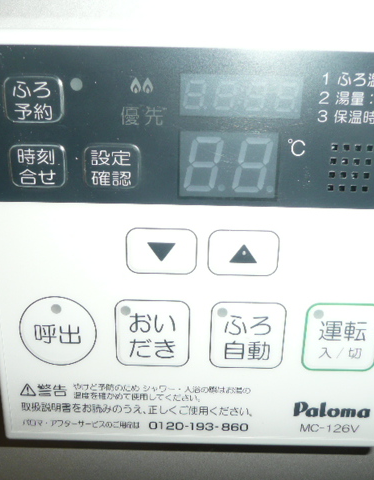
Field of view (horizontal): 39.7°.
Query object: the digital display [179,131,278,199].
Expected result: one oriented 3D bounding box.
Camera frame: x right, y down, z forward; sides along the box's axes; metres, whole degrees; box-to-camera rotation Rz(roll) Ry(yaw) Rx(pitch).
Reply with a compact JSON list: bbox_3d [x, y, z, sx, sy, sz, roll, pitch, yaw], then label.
[{"bbox_3d":[0.011,-0.020,0.136,0.026,0.017,0.003,1,18,0],"label":"digital display"}]

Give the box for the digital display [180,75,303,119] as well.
[{"bbox_3d":[0.014,-0.036,0.131,0.031,0.010,0.003,1,18,0],"label":"digital display"}]

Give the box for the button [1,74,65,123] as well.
[{"bbox_3d":[-0.039,-0.035,0.131,0.015,0.012,0.003,1,18,0],"label":"button"}]

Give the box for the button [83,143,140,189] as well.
[{"bbox_3d":[-0.020,-0.019,0.136,0.015,0.012,0.003,1,18,0],"label":"button"}]

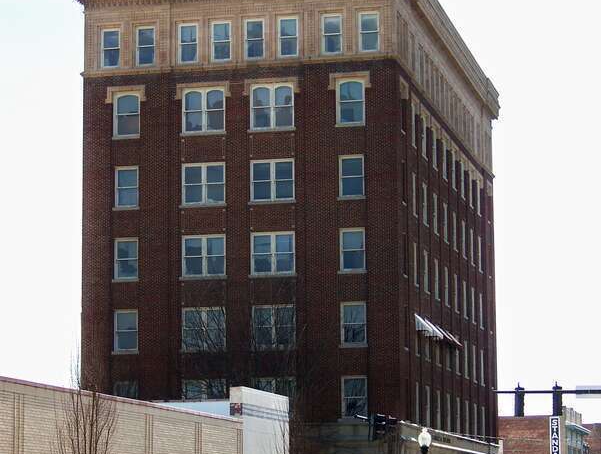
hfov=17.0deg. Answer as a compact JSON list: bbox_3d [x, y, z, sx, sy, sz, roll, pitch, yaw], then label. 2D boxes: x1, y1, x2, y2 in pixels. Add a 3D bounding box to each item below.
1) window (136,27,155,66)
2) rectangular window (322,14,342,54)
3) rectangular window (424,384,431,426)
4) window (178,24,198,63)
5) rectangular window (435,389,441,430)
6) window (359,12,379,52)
[{"bbox_3d":[-7.139,-8.315,92.749,0.906,1.790,0.160,-2,-9,13],"label":"window"},{"bbox_3d":[1.459,-8.657,90.747,0.932,1.838,0.150,-2,-8,13],"label":"rectangular window"},{"bbox_3d":[5.892,8.384,93.757,0.150,1.900,1.750,-2,-8,13],"label":"rectangular window"},{"bbox_3d":[-5.208,-8.532,93.542,0.950,1.920,0.160,-2,-8,13],"label":"window"},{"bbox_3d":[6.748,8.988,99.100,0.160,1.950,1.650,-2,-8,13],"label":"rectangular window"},{"bbox_3d":[3.078,-8.776,90.422,0.918,1.808,0.160,-2,-9,13],"label":"window"}]

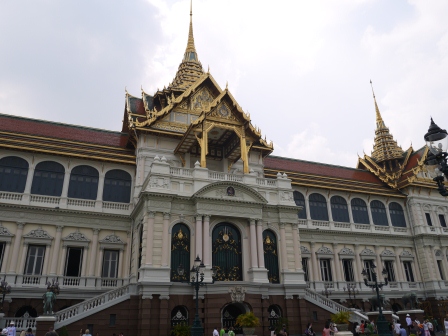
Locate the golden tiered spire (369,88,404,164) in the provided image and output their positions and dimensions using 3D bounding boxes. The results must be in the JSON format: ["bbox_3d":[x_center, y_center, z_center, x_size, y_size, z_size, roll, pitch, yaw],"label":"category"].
[{"bbox_3d":[31.337,-9.818,73.362,4.600,18.800,4.600,8,-25,-20],"label":"golden tiered spire"}]

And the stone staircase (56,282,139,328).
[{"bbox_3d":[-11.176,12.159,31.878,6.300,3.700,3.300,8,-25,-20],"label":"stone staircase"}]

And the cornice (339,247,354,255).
[{"bbox_3d":[16.978,11.503,50.105,2.900,1.200,0.450,8,-25,-20],"label":"cornice"}]

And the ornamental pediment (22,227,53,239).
[{"bbox_3d":[-18.834,6.603,36.755,2.900,1.200,0.450,8,-25,-20],"label":"ornamental pediment"}]

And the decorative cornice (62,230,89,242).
[{"bbox_3d":[-15.048,6.933,37.130,2.720,1.080,0.400,8,-26,-19],"label":"decorative cornice"}]

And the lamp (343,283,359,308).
[{"bbox_3d":[14.091,14.350,40.588,1.300,2.700,1.300,8,-25,-20],"label":"lamp"}]

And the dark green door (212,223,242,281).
[{"bbox_3d":[0.383,7.989,34.925,3.000,5.600,0.450,8,-25,-20],"label":"dark green door"}]

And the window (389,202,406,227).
[{"bbox_3d":[27.353,7.400,56.938,2.900,3.900,0.350,8,-25,-20],"label":"window"}]

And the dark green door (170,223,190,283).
[{"bbox_3d":[-3.909,7.601,33.012,1.760,5.320,0.300,8,-26,-19],"label":"dark green door"}]

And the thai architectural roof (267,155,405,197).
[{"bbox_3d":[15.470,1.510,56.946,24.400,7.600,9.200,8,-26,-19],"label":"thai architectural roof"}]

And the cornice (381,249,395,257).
[{"bbox_3d":[23.255,12.106,51.328,2.750,1.050,0.450,8,-25,-20],"label":"cornice"}]

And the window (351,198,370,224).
[{"bbox_3d":[20.450,6.507,54.214,2.900,3.900,0.350,8,-25,-20],"label":"window"}]

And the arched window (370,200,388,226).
[{"bbox_3d":[23.925,6.948,55.580,2.900,3.900,0.350,8,-25,-20],"label":"arched window"}]

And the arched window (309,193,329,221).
[{"bbox_3d":[13.059,5.341,50.154,3.020,3.960,0.300,8,-26,-19],"label":"arched window"}]

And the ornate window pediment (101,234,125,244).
[{"bbox_3d":[-11.702,7.452,38.287,2.640,1.000,0.400,8,-26,-19],"label":"ornate window pediment"}]

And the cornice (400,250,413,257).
[{"bbox_3d":[27.434,12.856,54.239,2.750,1.150,0.450,8,-25,-20],"label":"cornice"}]

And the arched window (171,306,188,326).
[{"bbox_3d":[-3.908,13.277,32.184,1.500,2.000,0.350,8,-25,-20],"label":"arched window"}]

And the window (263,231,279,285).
[{"bbox_3d":[4.610,8.741,36.066,1.680,5.320,0.300,8,-26,-19],"label":"window"}]

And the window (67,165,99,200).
[{"bbox_3d":[-15.315,1.592,39.816,2.900,3.900,0.400,8,-25,-20],"label":"window"}]

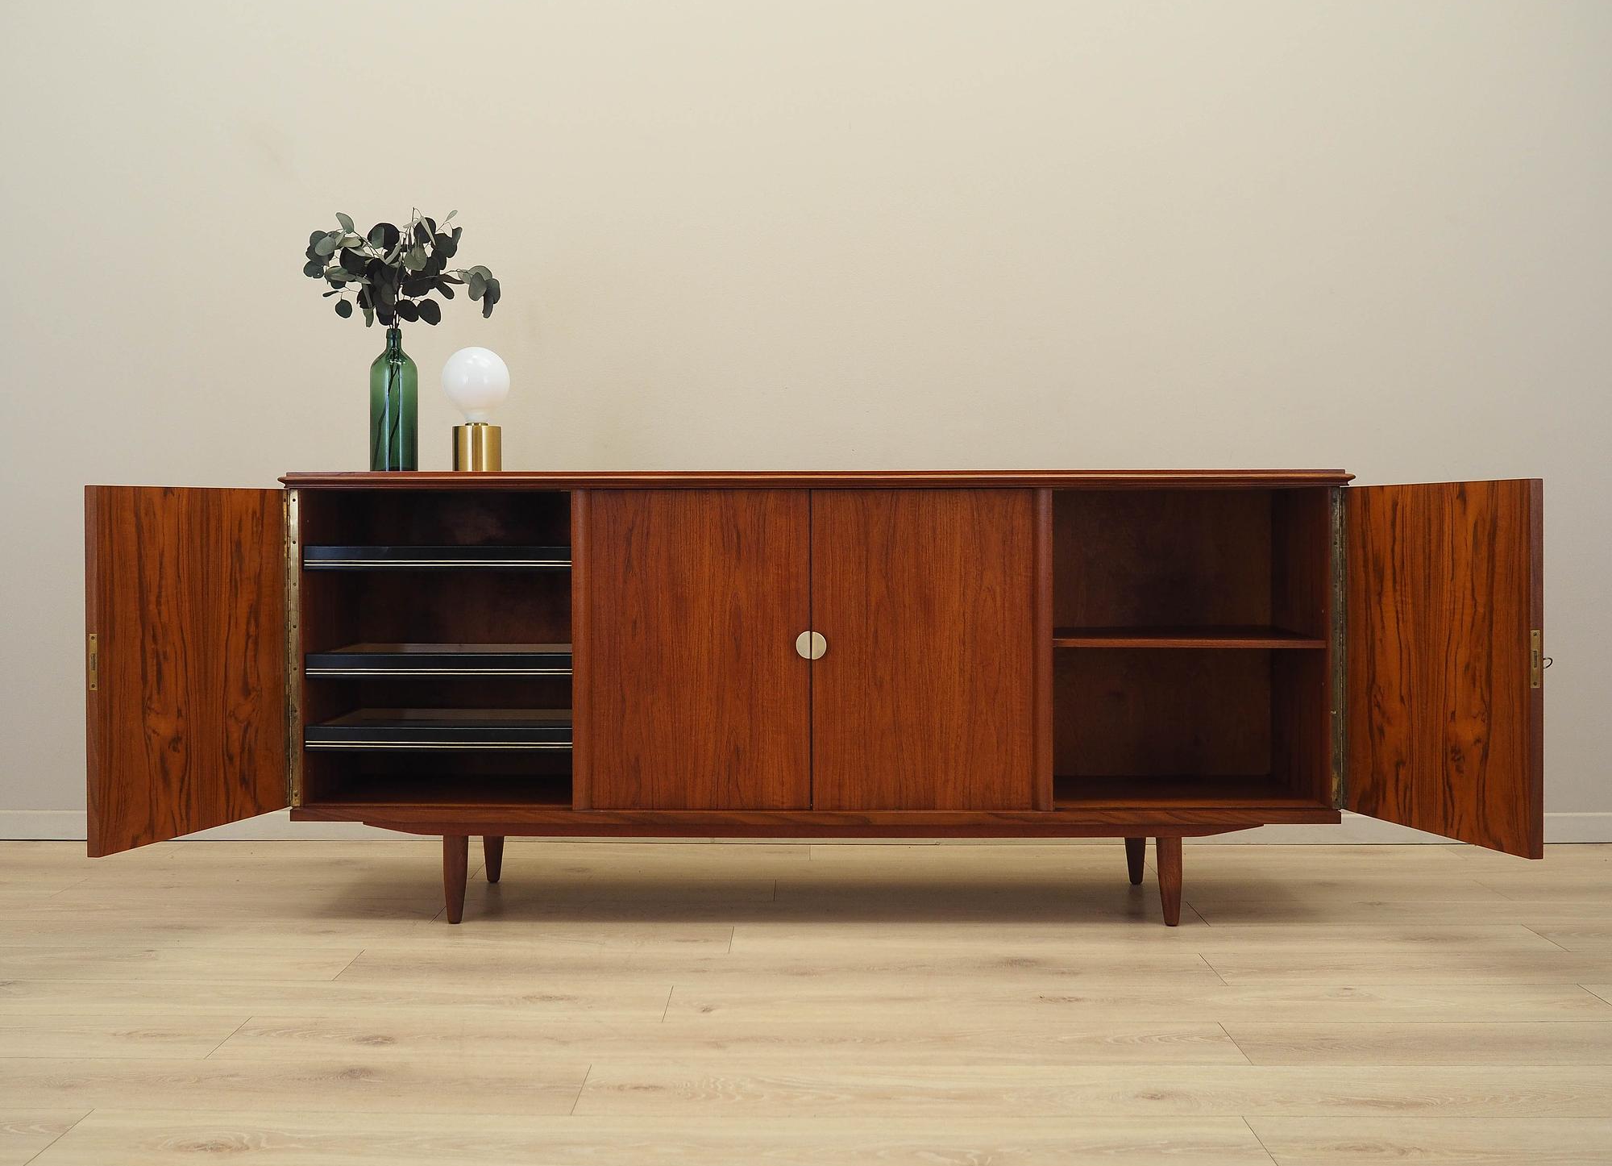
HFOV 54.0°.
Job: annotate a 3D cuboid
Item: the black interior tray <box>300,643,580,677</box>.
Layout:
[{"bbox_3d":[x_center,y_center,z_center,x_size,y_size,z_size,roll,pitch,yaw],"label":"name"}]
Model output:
[{"bbox_3d":[-0.642,0.142,2.963,0.477,0.041,0.330,0,2,1],"label":"black interior tray"}]

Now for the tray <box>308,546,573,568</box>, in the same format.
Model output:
[{"bbox_3d":[-0.641,-0.050,2.957,0.475,0.039,0.330,0,2,1],"label":"tray"}]

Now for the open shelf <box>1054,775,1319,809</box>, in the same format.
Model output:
[{"bbox_3d":[0.674,0.390,2.938,0.479,0.022,0.360,0,2,1],"label":"open shelf"}]

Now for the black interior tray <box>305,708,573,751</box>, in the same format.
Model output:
[{"bbox_3d":[-0.642,0.271,2.968,0.479,0.043,0.330,0,2,1],"label":"black interior tray"}]

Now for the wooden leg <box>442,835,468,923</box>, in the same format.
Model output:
[{"bbox_3d":[-0.648,0.546,2.930,0.047,0.165,0.047,0,2,1],"label":"wooden leg"}]

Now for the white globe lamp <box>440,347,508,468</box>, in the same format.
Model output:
[{"bbox_3d":[-0.634,-0.329,3.042,0.129,0.246,0.129,0,2,1],"label":"white globe lamp"}]

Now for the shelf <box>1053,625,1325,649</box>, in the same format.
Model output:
[{"bbox_3d":[0.697,0.105,3.045,0.493,0.016,0.358,0,2,1],"label":"shelf"}]

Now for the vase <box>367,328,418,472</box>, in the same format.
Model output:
[{"bbox_3d":[-0.763,-0.335,2.945,0.088,0.273,0.088,0,2,1],"label":"vase"}]

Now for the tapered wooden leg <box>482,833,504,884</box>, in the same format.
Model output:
[{"bbox_3d":[-0.643,0.534,3.264,0.047,0.165,0.047,0,2,1],"label":"tapered wooden leg"}]

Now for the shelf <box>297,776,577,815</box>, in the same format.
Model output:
[{"bbox_3d":[-0.665,0.408,3.072,0.501,0.018,0.378,0,2,1],"label":"shelf"}]

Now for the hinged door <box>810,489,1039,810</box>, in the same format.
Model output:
[{"bbox_3d":[0.213,0.120,2.864,0.407,0.578,0.022,0,2,1],"label":"hinged door"}]

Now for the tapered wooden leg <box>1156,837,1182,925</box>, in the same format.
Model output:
[{"bbox_3d":[0.646,0.529,2.814,0.045,0.163,0.045,0,2,1],"label":"tapered wooden leg"}]

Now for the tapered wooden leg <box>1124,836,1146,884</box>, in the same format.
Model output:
[{"bbox_3d":[0.675,0.533,3.239,0.047,0.165,0.047,0,2,1],"label":"tapered wooden leg"}]

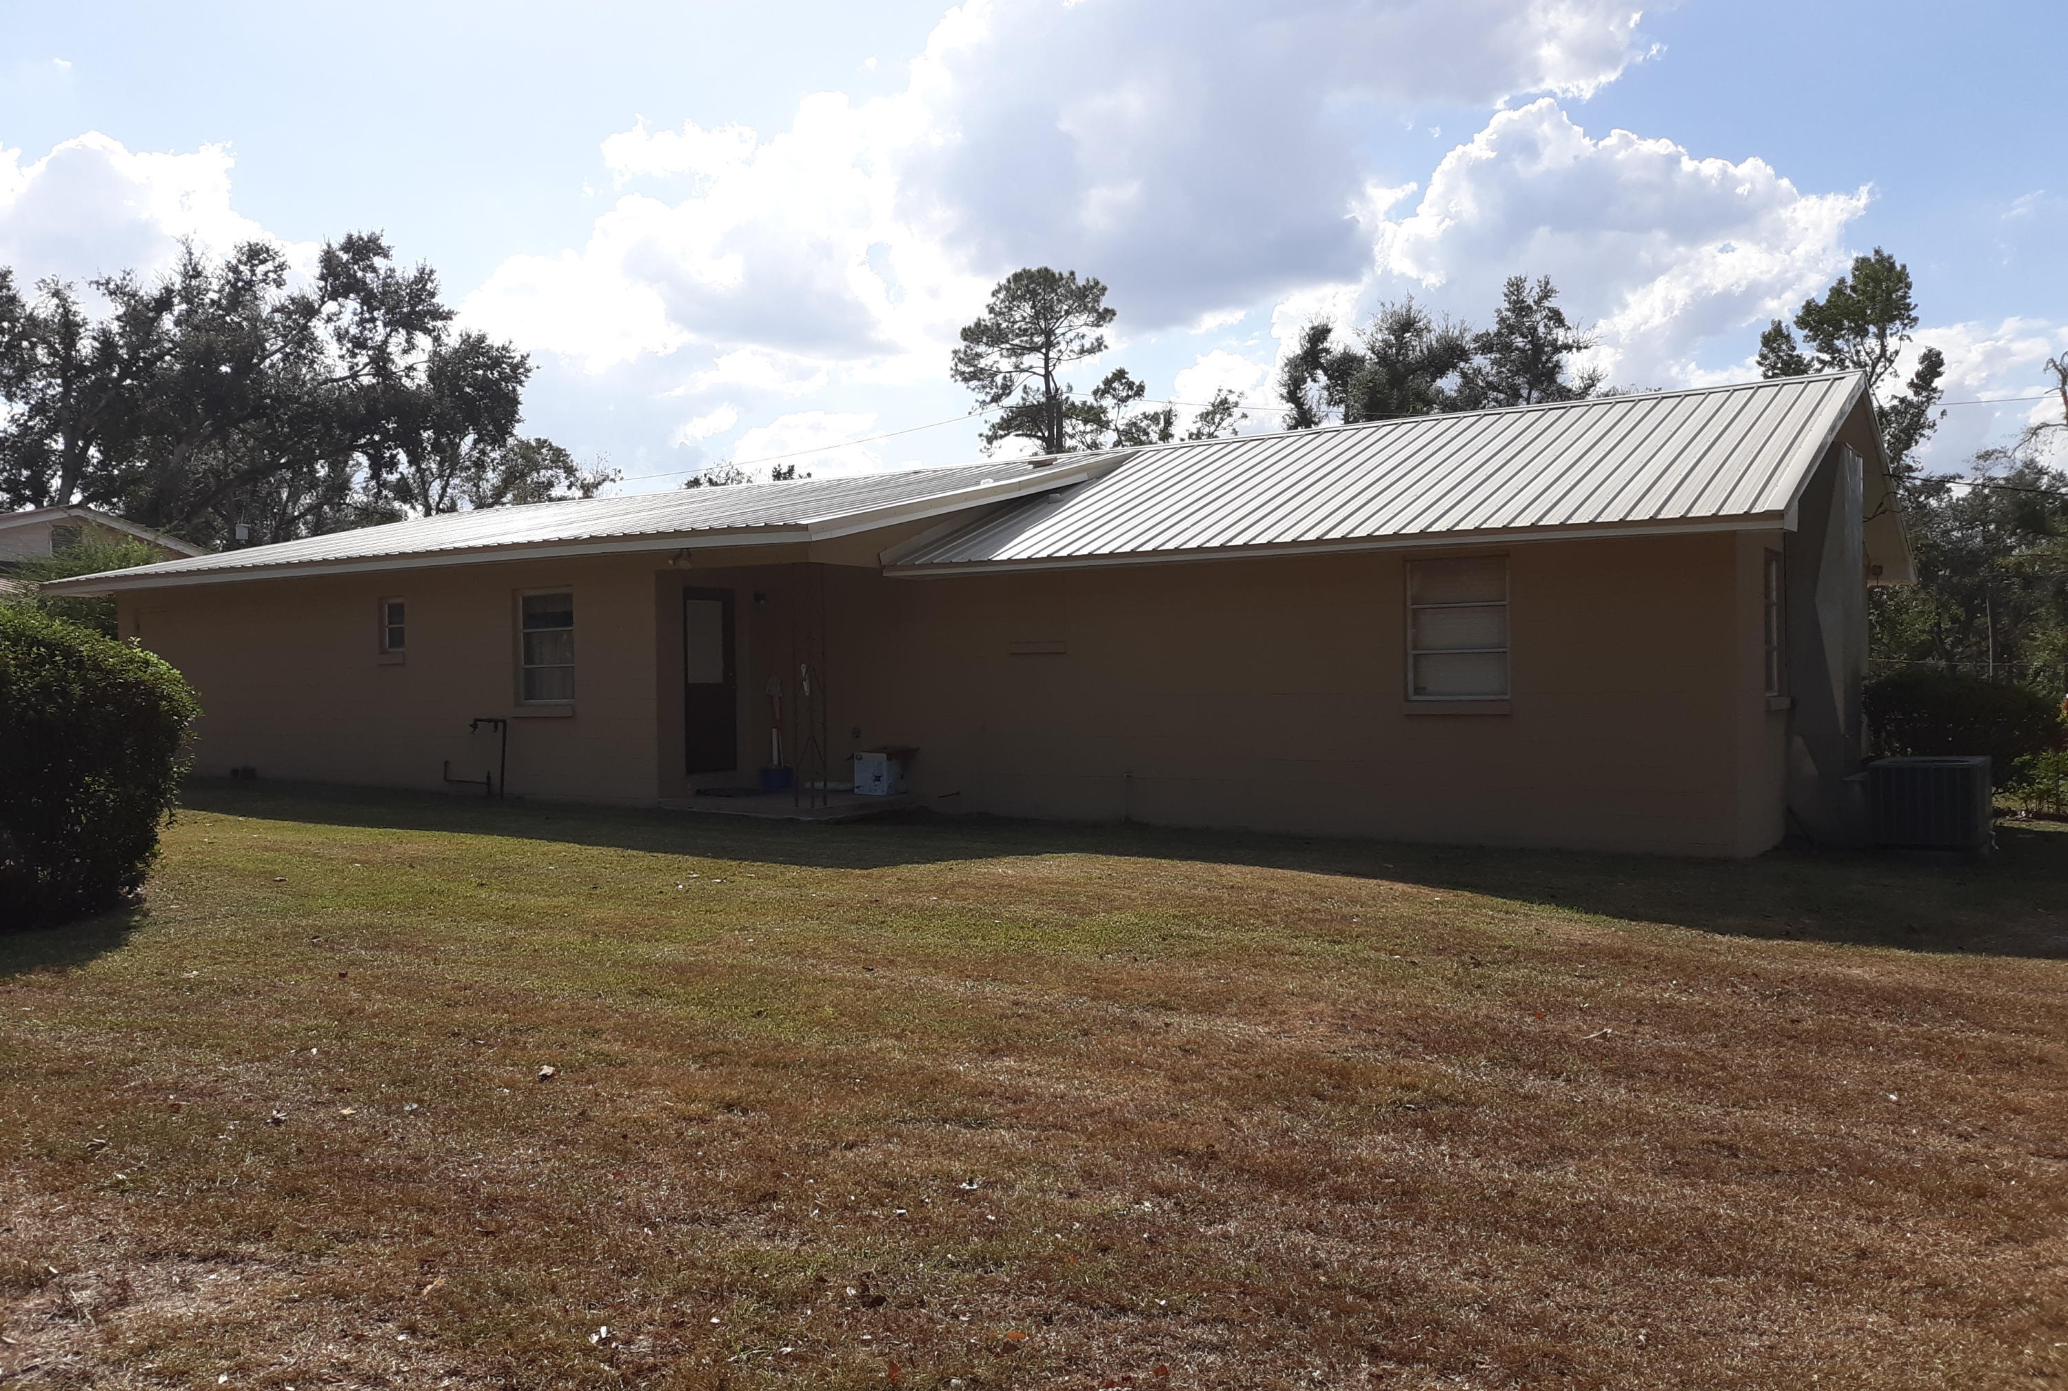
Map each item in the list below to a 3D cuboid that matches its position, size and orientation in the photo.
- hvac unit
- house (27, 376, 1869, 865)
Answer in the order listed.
[{"bbox_3d":[7.425,0.877,13.853,0.806,0.694,0.806,0,0,36],"label":"hvac unit"},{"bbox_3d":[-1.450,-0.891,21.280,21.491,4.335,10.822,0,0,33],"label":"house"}]

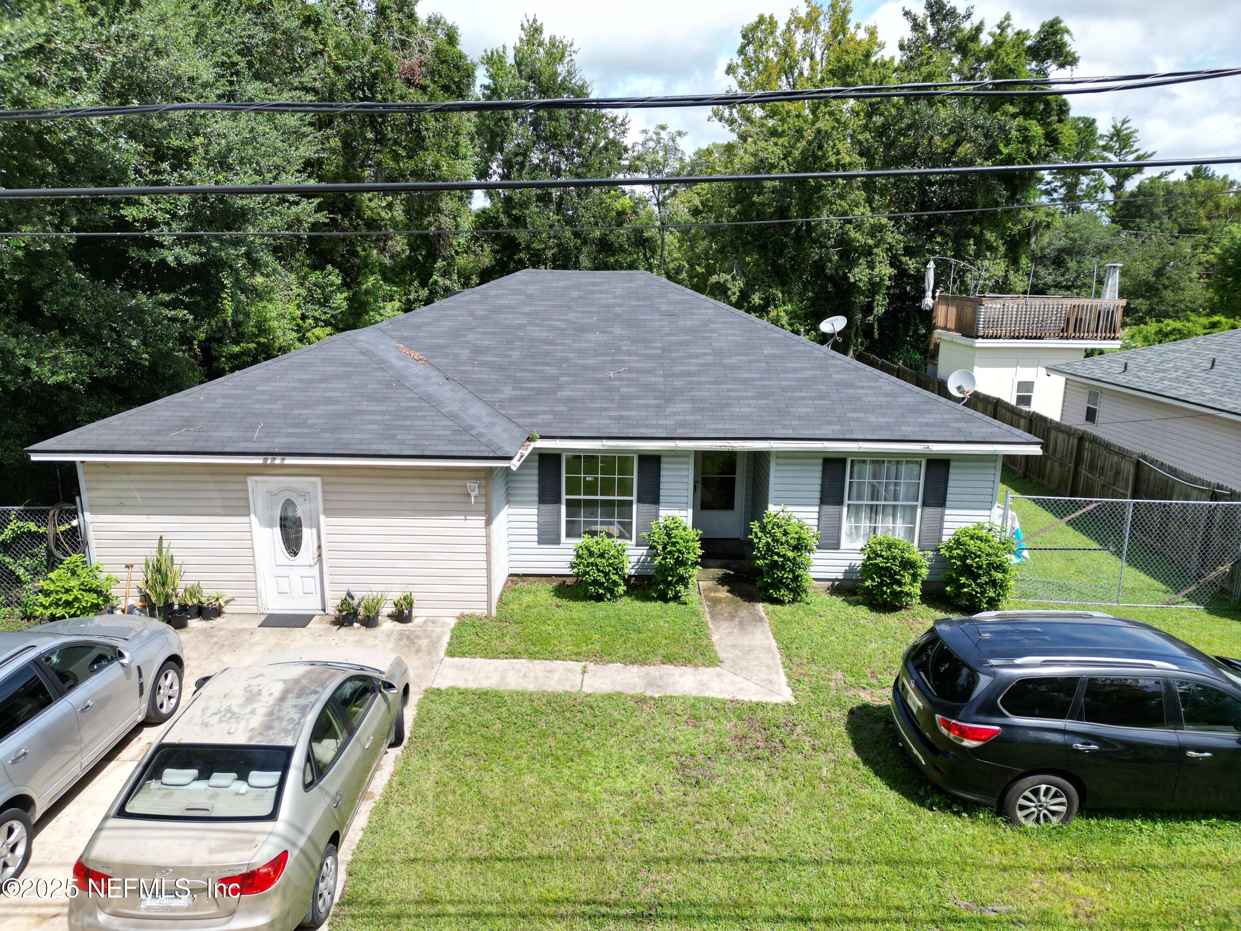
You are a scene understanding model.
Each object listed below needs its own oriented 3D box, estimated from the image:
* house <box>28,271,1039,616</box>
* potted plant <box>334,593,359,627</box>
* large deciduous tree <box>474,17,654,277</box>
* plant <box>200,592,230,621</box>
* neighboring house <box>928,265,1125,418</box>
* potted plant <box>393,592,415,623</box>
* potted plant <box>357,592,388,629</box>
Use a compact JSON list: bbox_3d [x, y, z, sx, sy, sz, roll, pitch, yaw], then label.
[{"bbox_3d":[-0.825,-1.553,18.571,14.900,5.160,13.450,1,12,0],"label":"house"},{"bbox_3d":[-4.009,2.085,12.599,0.370,0.490,0.350,1,12,0],"label":"potted plant"},{"bbox_3d":[-2.531,-11.109,37.712,7.532,15.671,6.932,1,12,0],"label":"large deciduous tree"},{"bbox_3d":[-6.019,2.069,12.772,0.450,0.390,0.380,1,12,0],"label":"plant"},{"bbox_3d":[14.332,-4.002,31.053,5.000,5.100,4.300,1,12,0],"label":"neighboring house"},{"bbox_3d":[-3.189,2.083,12.713,0.350,0.470,0.340,1,12,0],"label":"potted plant"},{"bbox_3d":[-3.604,2.083,12.540,0.440,0.530,0.400,1,12,0],"label":"potted plant"}]

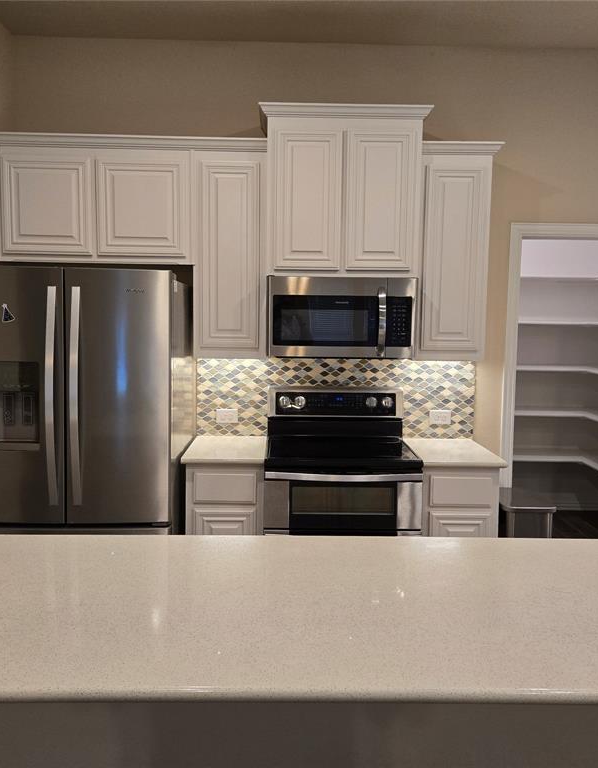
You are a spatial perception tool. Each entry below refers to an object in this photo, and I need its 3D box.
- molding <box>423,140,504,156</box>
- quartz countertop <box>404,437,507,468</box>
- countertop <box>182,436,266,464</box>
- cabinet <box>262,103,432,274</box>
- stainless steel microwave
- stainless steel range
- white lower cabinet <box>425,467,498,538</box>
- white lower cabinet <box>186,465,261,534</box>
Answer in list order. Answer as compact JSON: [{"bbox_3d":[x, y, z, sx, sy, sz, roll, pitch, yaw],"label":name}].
[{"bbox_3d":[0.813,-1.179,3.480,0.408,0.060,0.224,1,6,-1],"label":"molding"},{"bbox_3d":[0.791,0.361,3.567,0.405,0.031,0.647,1,6,-1],"label":"quartz countertop"},{"bbox_3d":[-0.366,0.346,3.552,0.396,0.031,0.647,1,6,-1],"label":"countertop"},{"bbox_3d":[0.224,-0.962,3.539,0.851,0.820,0.428,1,6,-1],"label":"cabinet"},{"bbox_3d":[0.214,-0.350,3.600,0.747,0.408,0.413,1,6,-1],"label":"stainless steel microwave"},{"bbox_3d":[0.205,0.650,3.549,0.753,1.204,0.702,1,6,-1],"label":"stainless steel range"},{"bbox_3d":[0.776,0.812,3.624,0.378,0.883,0.622,1,6,-1],"label":"white lower cabinet"},{"bbox_3d":[-0.367,0.797,3.609,0.374,0.883,0.622,1,6,-1],"label":"white lower cabinet"}]

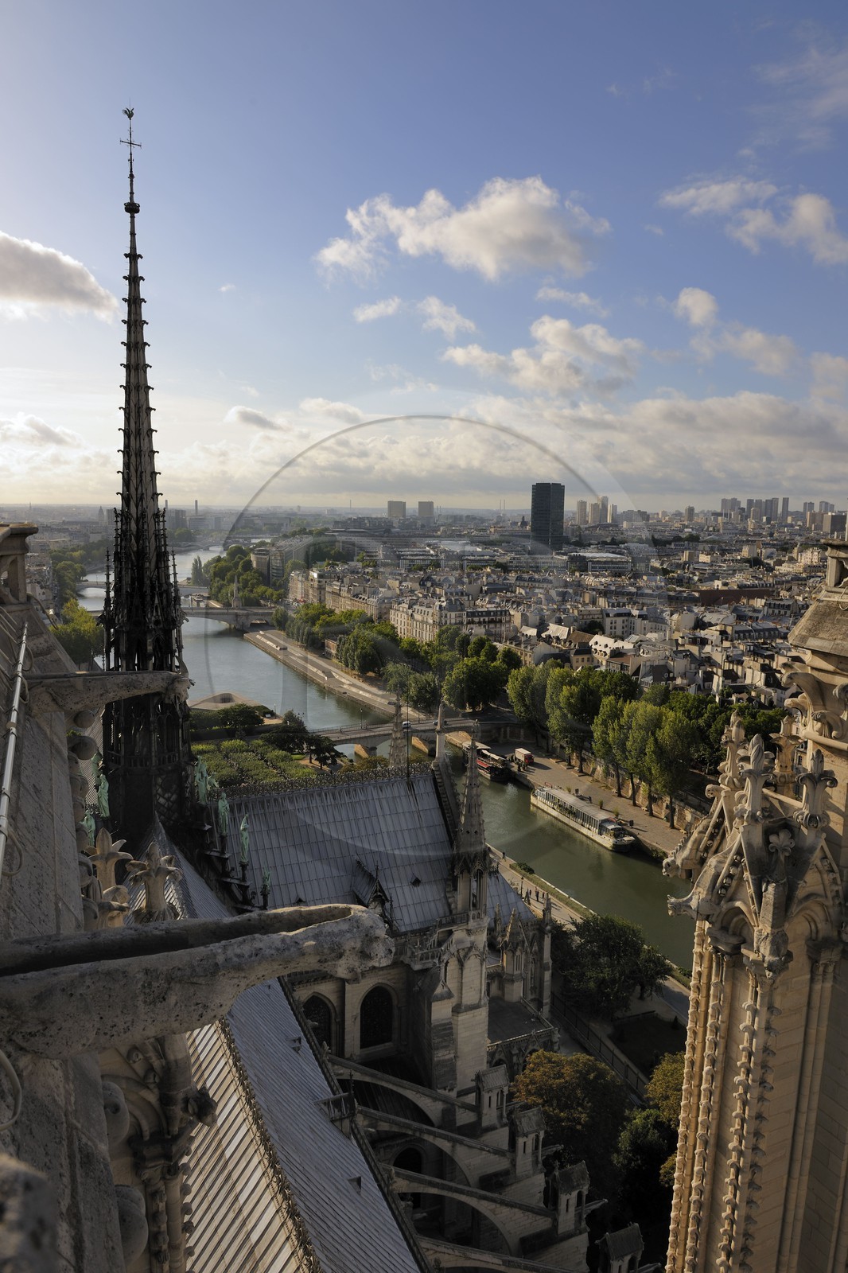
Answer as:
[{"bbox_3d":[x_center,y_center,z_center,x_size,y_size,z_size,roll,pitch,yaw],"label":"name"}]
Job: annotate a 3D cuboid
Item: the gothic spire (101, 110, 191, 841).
[{"bbox_3d":[-21.260,-11.170,63.640,7.200,52.780,7.200,-3,9,-23],"label":"gothic spire"}]

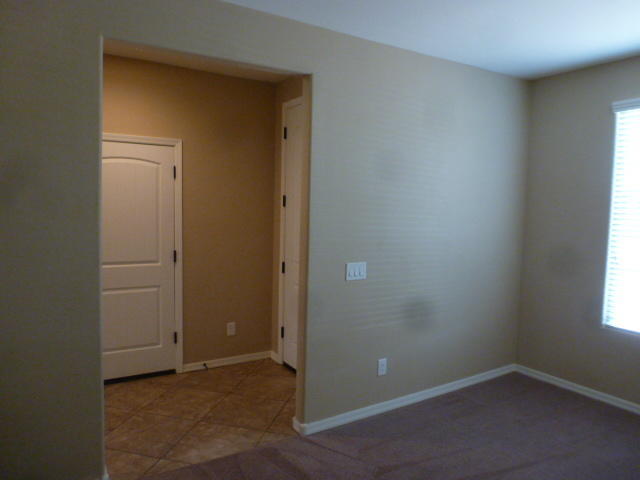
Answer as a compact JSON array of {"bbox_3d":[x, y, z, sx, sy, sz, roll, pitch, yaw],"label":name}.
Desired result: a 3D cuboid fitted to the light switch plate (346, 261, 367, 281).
[{"bbox_3d":[0.266,0.224,3.178,0.165,0.120,0.012,-2,5,-31],"label":"light switch plate"}]

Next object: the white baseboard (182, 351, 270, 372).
[{"bbox_3d":[-0.887,1.182,4.318,0.860,0.074,0.016,-2,5,-31],"label":"white baseboard"}]

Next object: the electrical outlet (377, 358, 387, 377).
[{"bbox_3d":[0.477,0.973,3.375,0.075,0.120,0.012,-2,5,-31],"label":"electrical outlet"}]

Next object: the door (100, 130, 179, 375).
[{"bbox_3d":[-1.657,0.183,3.800,0.930,2.115,0.100,-2,5,-31],"label":"door"}]

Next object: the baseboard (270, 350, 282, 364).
[{"bbox_3d":[-0.457,1.181,4.434,0.016,0.074,0.250,-2,5,-31],"label":"baseboard"}]

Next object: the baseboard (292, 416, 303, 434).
[{"bbox_3d":[-0.155,1.295,3.086,0.016,0.076,0.125,-2,5,-31],"label":"baseboard"}]

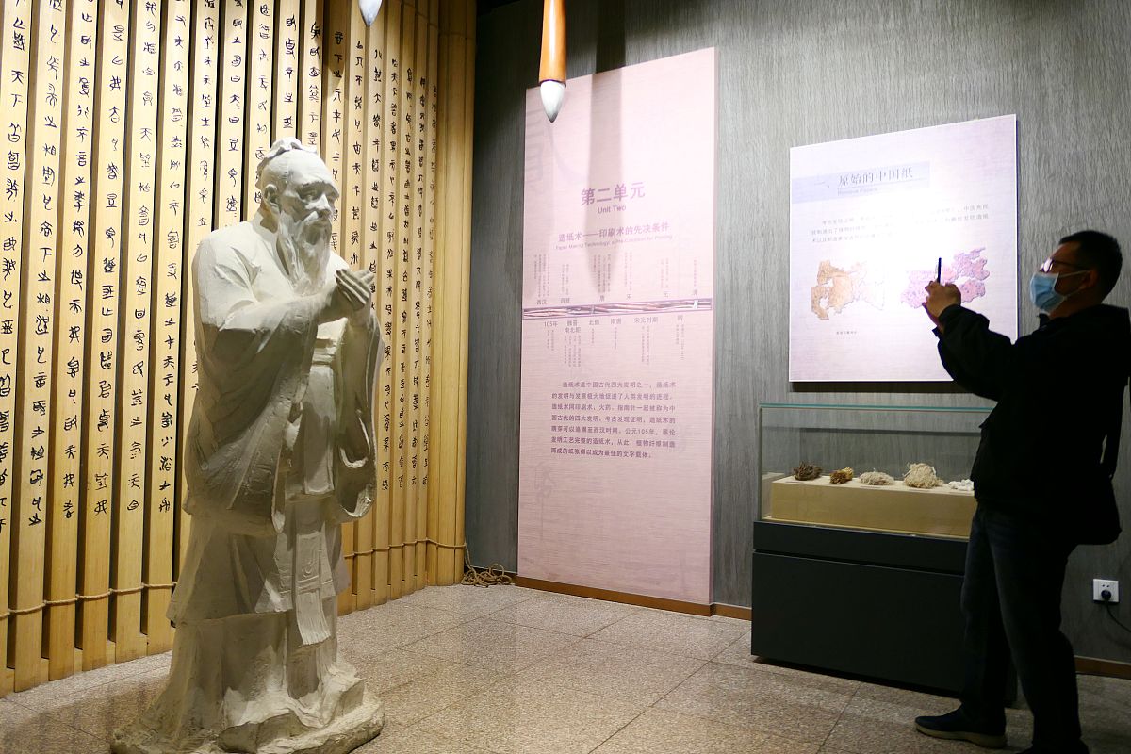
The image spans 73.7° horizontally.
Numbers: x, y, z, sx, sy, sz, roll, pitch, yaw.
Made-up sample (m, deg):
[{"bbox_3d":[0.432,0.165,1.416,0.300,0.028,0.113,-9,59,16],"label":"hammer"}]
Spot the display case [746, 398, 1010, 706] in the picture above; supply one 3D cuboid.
[{"bbox_3d":[1.406,0.697,3.334,0.991,1.131,0.610,0,-2,29],"label":"display case"}]

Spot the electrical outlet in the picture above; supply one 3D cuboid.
[{"bbox_3d":[2.296,0.909,3.199,0.086,0.086,0.014,0,-2,29],"label":"electrical outlet"}]

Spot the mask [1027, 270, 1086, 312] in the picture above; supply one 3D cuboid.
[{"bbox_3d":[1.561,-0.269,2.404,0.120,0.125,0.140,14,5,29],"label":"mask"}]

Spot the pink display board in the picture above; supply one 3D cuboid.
[{"bbox_3d":[0.277,-0.285,4.354,1.197,2.990,0.058,0,-2,29],"label":"pink display board"}]

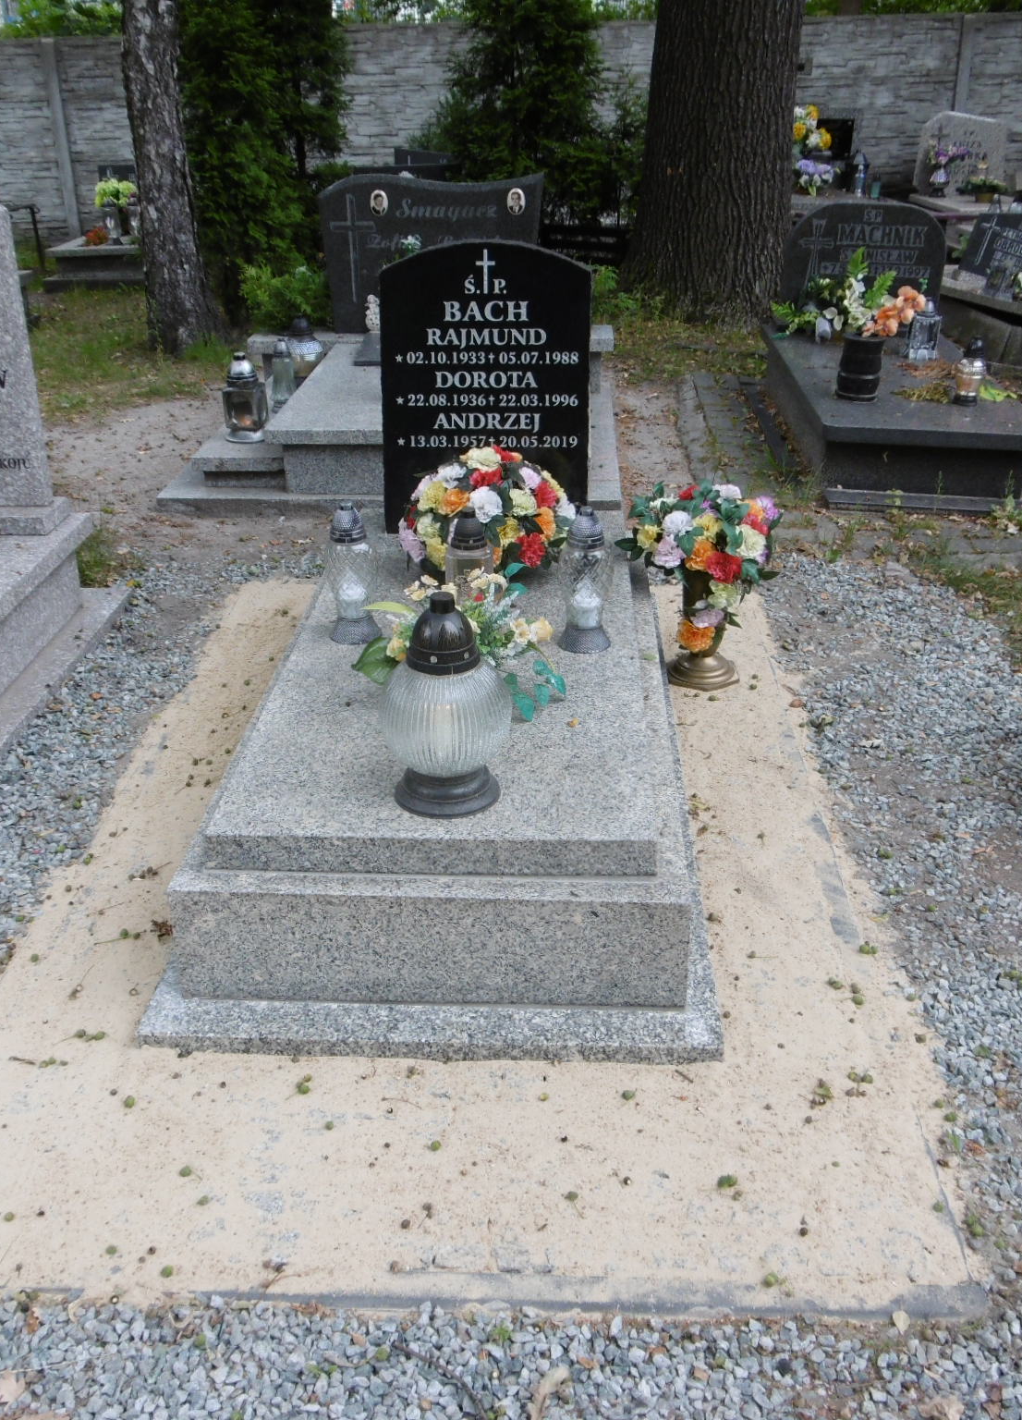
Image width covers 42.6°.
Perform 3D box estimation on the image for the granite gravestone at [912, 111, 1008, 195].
[{"bbox_3d":[3.841,-4.753,11.207,0.750,0.660,0.120,0,27,3],"label":"granite gravestone"}]

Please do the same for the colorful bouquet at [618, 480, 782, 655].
[{"bbox_3d":[0.501,-0.376,3.454,0.420,0.450,0.370,0,27,3],"label":"colorful bouquet"}]

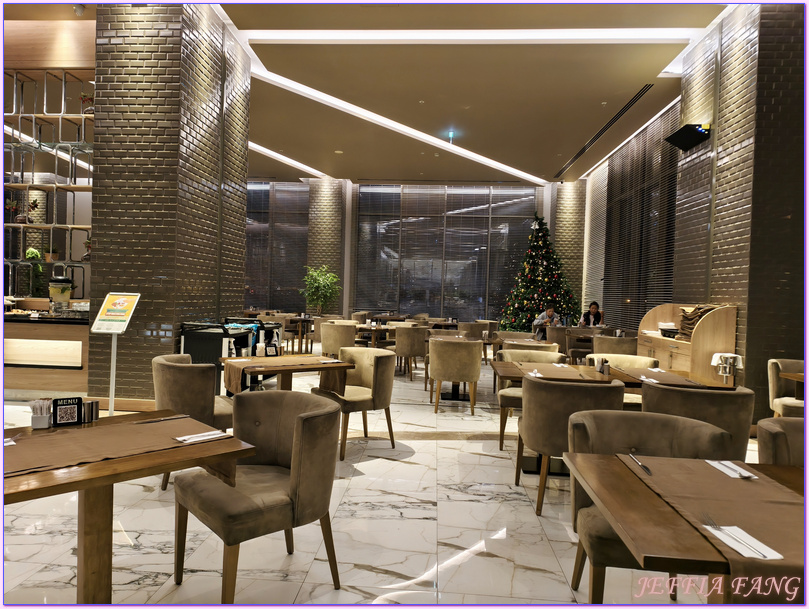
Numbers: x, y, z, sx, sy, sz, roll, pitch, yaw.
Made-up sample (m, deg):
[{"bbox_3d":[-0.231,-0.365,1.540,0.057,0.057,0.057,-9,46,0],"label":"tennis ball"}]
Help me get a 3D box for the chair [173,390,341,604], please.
[{"bbox_3d":[-0.608,0.834,2.371,0.600,0.800,0.575,1,2,-43],"label":"chair"}]

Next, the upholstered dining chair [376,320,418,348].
[{"bbox_3d":[-0.057,0.719,9.256,0.600,0.800,0.590,1,2,-40],"label":"upholstered dining chair"}]

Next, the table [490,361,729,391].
[{"bbox_3d":[1.453,0.897,4.065,1.540,0.750,0.770,2,1,5],"label":"table"}]

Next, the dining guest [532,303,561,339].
[{"bbox_3d":[2.692,0.586,10.170,0.540,1.200,0.750,2,1,-3],"label":"dining guest"}]

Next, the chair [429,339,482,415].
[{"bbox_3d":[0.588,0.803,6.170,0.590,0.800,0.600,2,1,6],"label":"chair"}]

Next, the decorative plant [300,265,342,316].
[{"bbox_3d":[-2.145,-0.031,13.857,1.050,1.995,1.000,2,1,3],"label":"decorative plant"}]

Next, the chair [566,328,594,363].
[{"bbox_3d":[3.023,0.842,9.063,0.590,0.800,0.600,2,1,4],"label":"chair"}]

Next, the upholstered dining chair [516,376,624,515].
[{"bbox_3d":[1.044,0.869,3.456,0.590,0.800,0.600,2,1,4],"label":"upholstered dining chair"}]

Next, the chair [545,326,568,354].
[{"bbox_3d":[2.696,0.805,9.221,0.575,0.800,0.600,2,1,6],"label":"chair"}]

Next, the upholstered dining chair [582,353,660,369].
[{"bbox_3d":[1.927,0.876,4.824,0.590,0.800,0.600,2,1,5],"label":"upholstered dining chair"}]

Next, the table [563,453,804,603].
[{"bbox_3d":[1.289,0.934,1.485,1.530,0.750,0.760,2,1,4],"label":"table"}]

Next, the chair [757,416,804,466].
[{"bbox_3d":[1.720,0.914,2.123,0.575,0.800,0.600,2,1,8],"label":"chair"}]

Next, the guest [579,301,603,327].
[{"bbox_3d":[3.747,0.576,10.756,0.520,1.250,0.720,2,1,16],"label":"guest"}]

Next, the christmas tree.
[{"bbox_3d":[3.428,-0.568,13.409,2.080,3.409,2.080,2,1,3],"label":"christmas tree"}]

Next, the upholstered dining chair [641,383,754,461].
[{"bbox_3d":[1.787,0.902,3.437,0.610,0.810,0.570,2,1,3],"label":"upholstered dining chair"}]

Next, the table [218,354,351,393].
[{"bbox_3d":[-0.916,0.817,4.145,0.790,0.750,0.770,1,1,-34],"label":"table"}]

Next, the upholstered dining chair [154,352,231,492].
[{"bbox_3d":[-1.424,0.782,3.721,0.600,0.800,0.575,1,1,-29],"label":"upholstered dining chair"}]

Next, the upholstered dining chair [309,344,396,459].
[{"bbox_3d":[-0.418,0.808,4.535,0.600,0.800,0.590,1,2,-38],"label":"upholstered dining chair"}]

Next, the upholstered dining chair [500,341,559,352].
[{"bbox_3d":[1.373,0.835,6.134,0.590,0.800,0.600,2,1,4],"label":"upholstered dining chair"}]

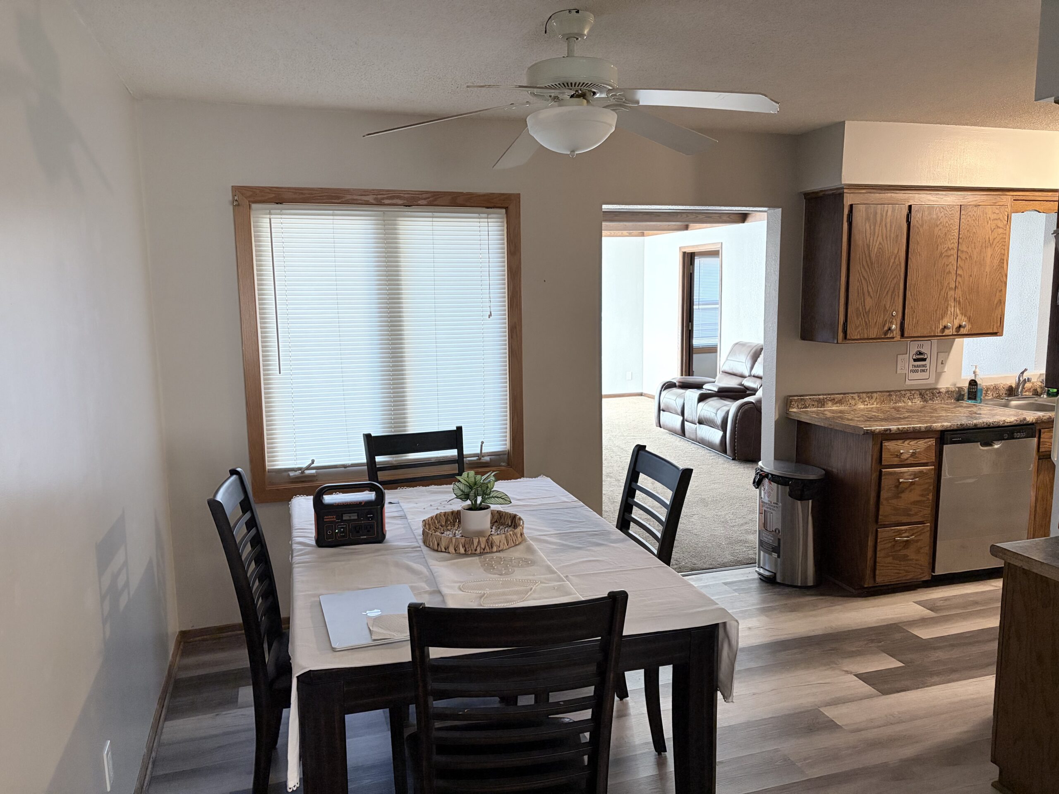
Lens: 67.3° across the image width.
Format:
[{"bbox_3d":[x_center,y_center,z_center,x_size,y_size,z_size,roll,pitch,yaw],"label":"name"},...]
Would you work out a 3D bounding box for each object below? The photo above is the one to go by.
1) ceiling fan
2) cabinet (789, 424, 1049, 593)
[{"bbox_3d":[0.127,-0.953,2.454,1.290,0.410,1.270,-3,8,-17],"label":"ceiling fan"},{"bbox_3d":[2.503,0.524,4.636,1.803,0.862,0.610,-3,8,-17],"label":"cabinet"}]

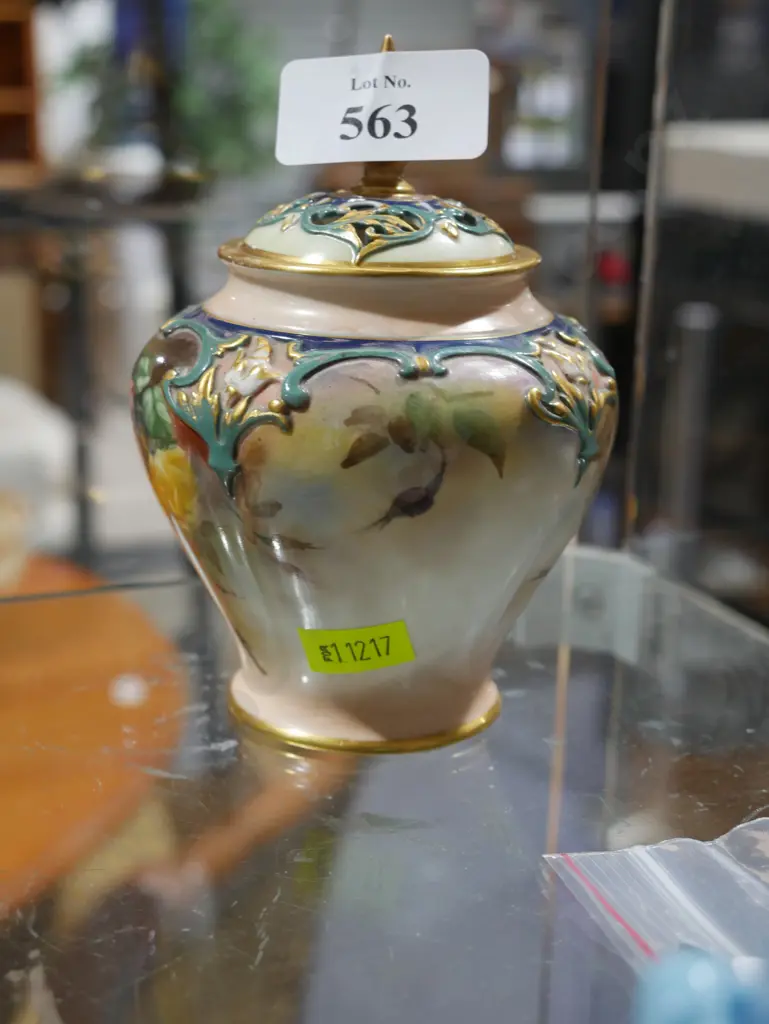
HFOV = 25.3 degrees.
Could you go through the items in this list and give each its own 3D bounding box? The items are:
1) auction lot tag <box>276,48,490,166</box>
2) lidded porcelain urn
[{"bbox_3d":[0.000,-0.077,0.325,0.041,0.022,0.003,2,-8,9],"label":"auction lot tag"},{"bbox_3d":[-0.002,-0.025,0.347,0.098,0.135,0.098,2,17,0],"label":"lidded porcelain urn"}]

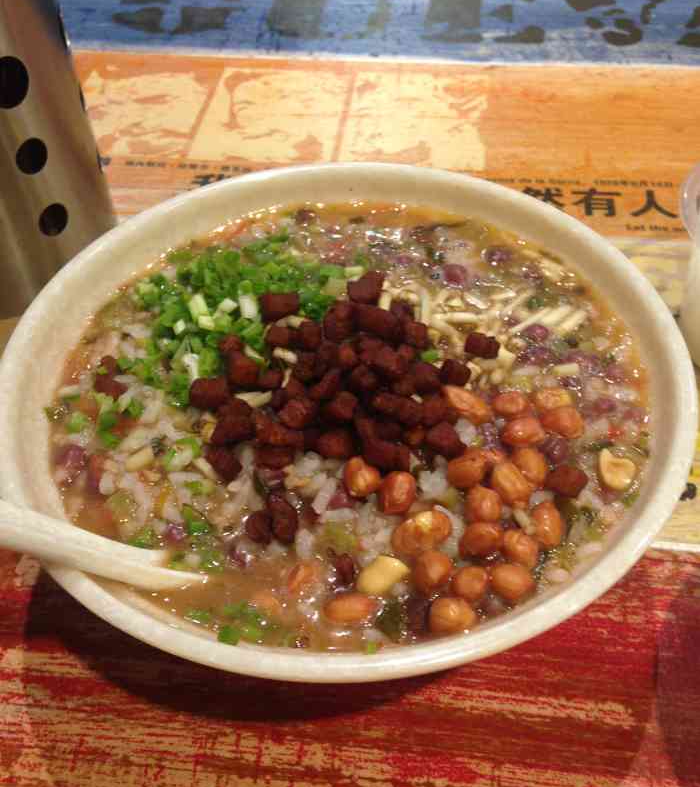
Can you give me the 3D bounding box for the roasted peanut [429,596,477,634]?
[{"bbox_3d":[0.026,0.055,0.221,0.012,0.008,0.009,7,48,8],"label":"roasted peanut"}]

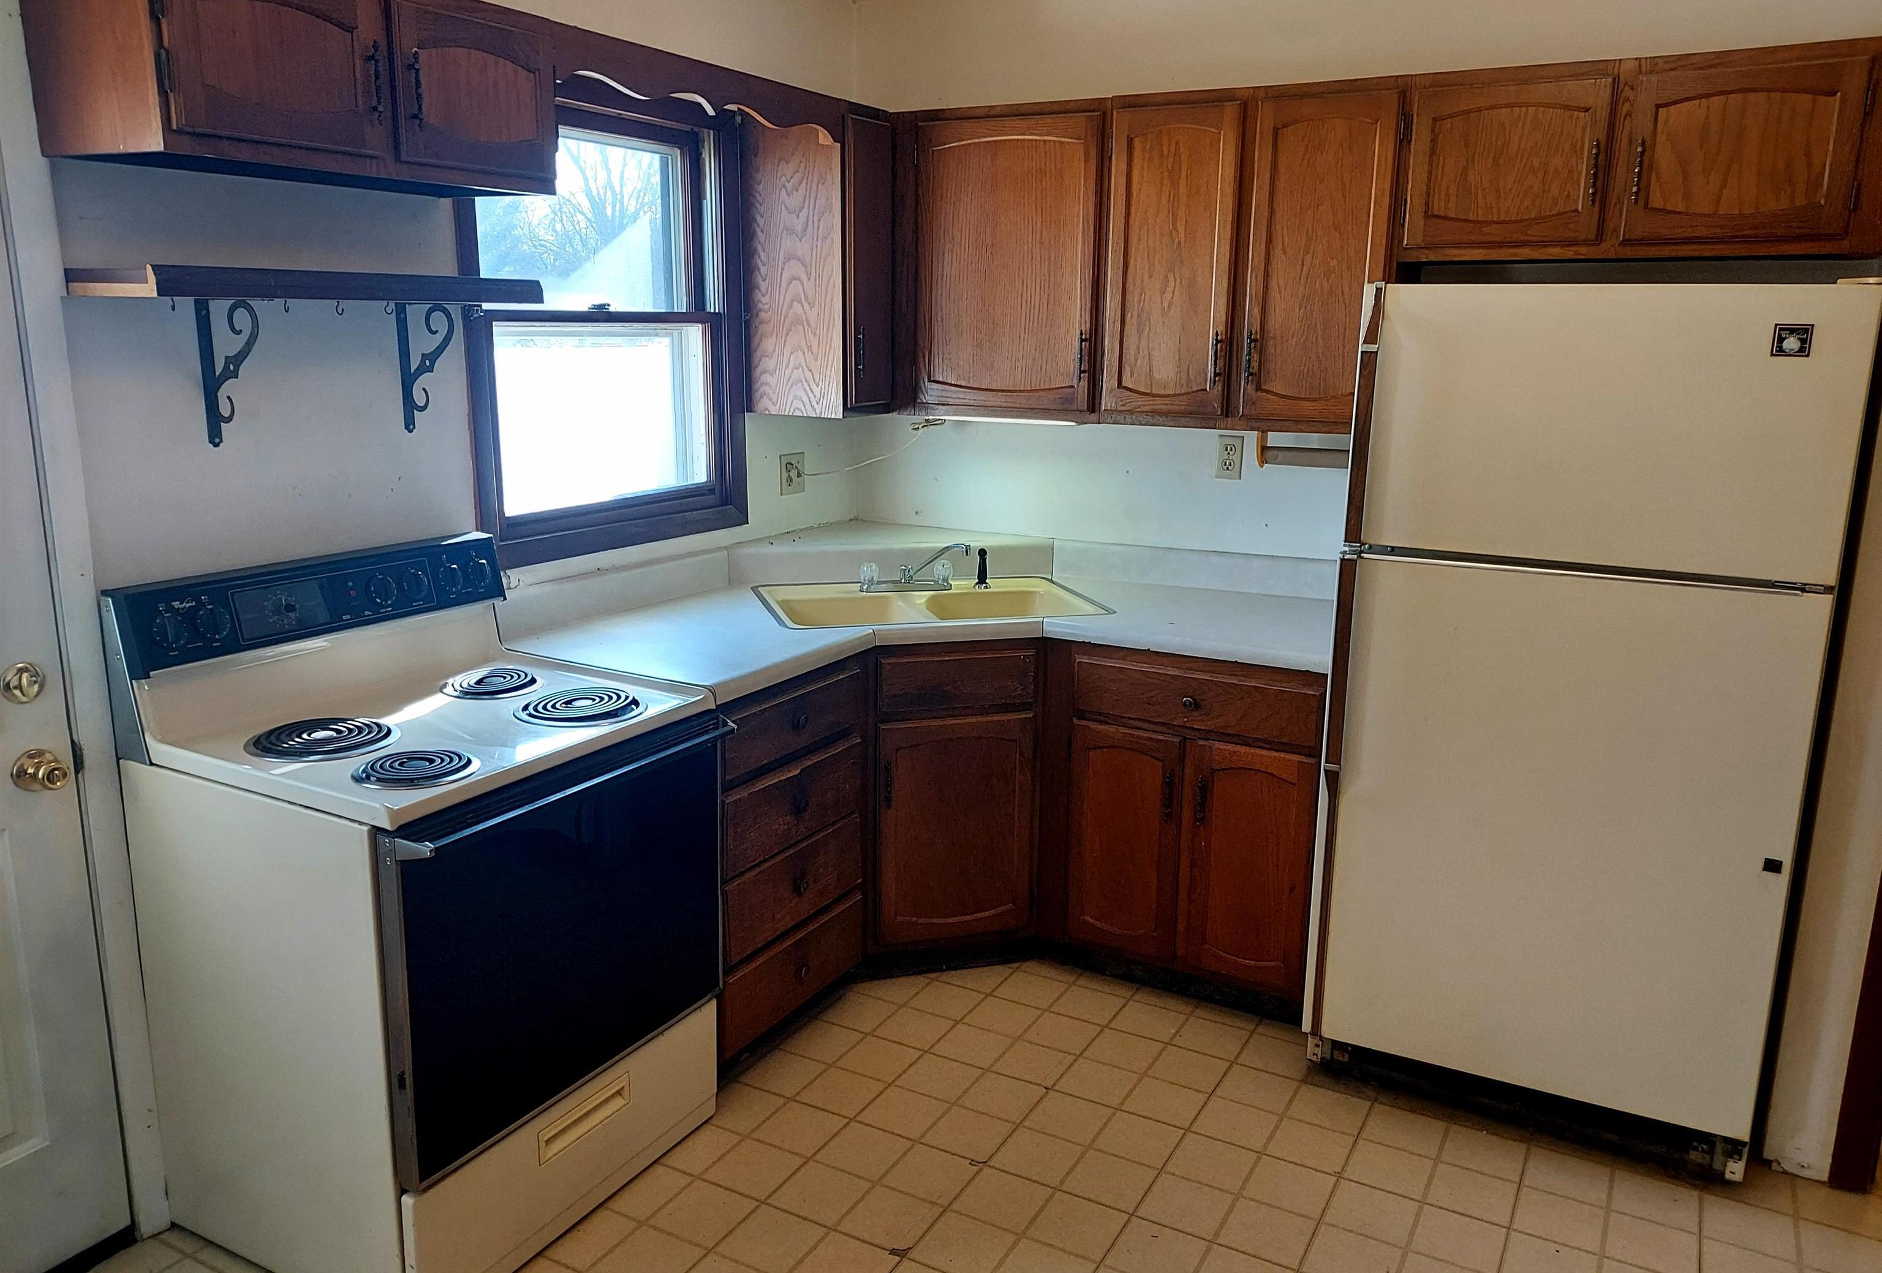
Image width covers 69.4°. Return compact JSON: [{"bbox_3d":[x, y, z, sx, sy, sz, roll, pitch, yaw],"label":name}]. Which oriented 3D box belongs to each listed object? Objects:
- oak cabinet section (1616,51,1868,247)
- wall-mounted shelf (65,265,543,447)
[{"bbox_3d":[1.554,-0.936,2.642,0.390,0.319,0.028,8,14,28],"label":"oak cabinet section"},{"bbox_3d":[-1.066,-0.488,2.399,0.235,0.290,0.773,8,14,28],"label":"wall-mounted shelf"}]

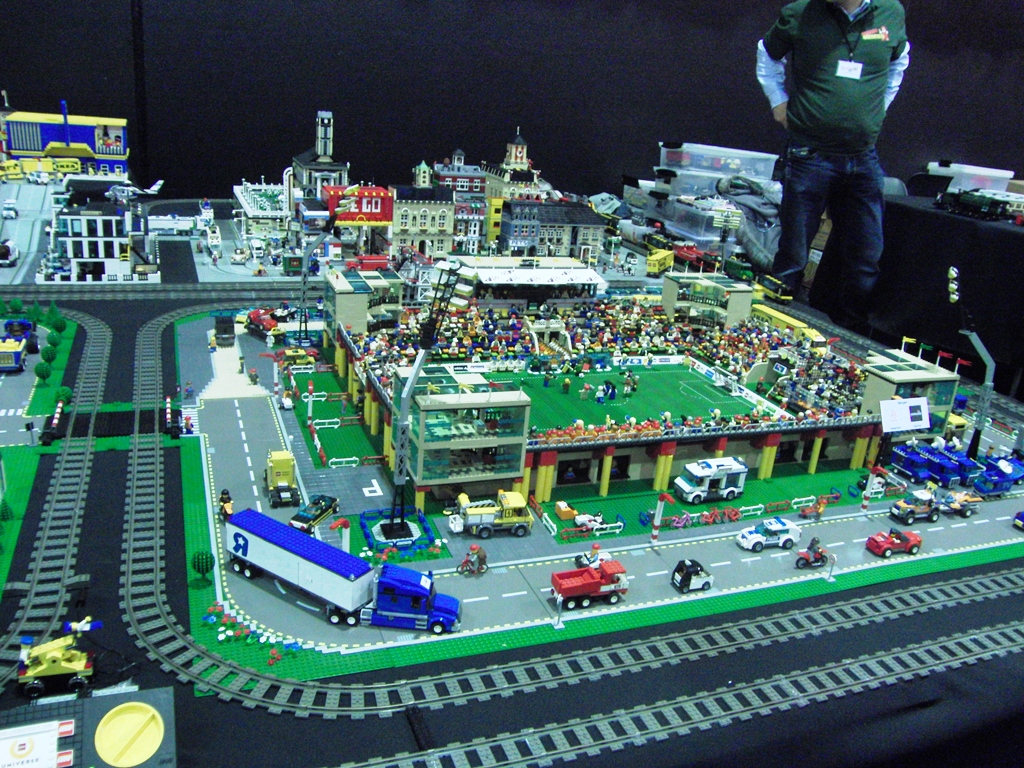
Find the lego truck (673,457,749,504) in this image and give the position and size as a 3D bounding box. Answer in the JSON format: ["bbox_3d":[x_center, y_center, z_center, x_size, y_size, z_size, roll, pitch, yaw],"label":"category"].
[{"bbox_3d":[0.397,0.191,1.766,0.134,0.075,0.051,-3,20,-23],"label":"lego truck"}]

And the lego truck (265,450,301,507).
[{"bbox_3d":[-0.417,0.160,1.606,0.050,0.085,0.122,-3,20,-23],"label":"lego truck"}]

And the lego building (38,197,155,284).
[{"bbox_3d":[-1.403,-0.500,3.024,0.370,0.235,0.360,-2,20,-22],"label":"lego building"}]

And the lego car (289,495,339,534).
[{"bbox_3d":[-0.338,0.216,1.527,0.043,0.043,0.107,12,20,17],"label":"lego car"}]

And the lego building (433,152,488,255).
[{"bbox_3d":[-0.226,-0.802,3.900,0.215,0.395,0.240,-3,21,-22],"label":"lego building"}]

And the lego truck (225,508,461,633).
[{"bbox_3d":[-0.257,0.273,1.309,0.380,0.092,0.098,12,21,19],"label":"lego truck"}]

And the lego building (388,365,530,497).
[{"bbox_3d":[-0.103,0.075,1.652,0.203,0.174,0.200,-2,20,-22],"label":"lego building"}]

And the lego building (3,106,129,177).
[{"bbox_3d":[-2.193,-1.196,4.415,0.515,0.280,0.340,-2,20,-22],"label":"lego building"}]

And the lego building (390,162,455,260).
[{"bbox_3d":[-0.384,-0.730,3.704,0.260,0.387,0.145,-2,20,-22],"label":"lego building"}]

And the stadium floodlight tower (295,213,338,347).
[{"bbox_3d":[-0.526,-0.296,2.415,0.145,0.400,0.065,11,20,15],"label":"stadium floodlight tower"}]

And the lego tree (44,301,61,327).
[{"bbox_3d":[-1.264,-0.198,2.444,0.035,0.065,0.035,-2,20,-22],"label":"lego tree"}]

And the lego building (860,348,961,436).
[{"bbox_3d":[0.867,0.027,2.037,0.206,0.152,0.197,-3,21,-22],"label":"lego building"}]

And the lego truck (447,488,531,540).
[{"bbox_3d":[-0.039,0.228,1.552,0.148,0.068,0.056,0,21,-15],"label":"lego truck"}]

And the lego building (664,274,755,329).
[{"bbox_3d":[0.590,-0.239,2.688,0.198,0.150,0.190,-3,21,-22],"label":"lego building"}]

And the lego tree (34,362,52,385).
[{"bbox_3d":[-1.059,-0.022,2.009,0.036,0.051,0.036,-2,20,-22],"label":"lego tree"}]

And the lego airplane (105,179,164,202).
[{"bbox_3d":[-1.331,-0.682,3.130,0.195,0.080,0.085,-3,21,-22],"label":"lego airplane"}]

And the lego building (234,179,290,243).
[{"bbox_3d":[-1.097,-0.757,3.921,0.205,0.145,0.600,-3,21,-22],"label":"lego building"}]

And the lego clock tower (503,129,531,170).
[{"bbox_3d":[0.021,-1.097,4.150,0.100,0.185,0.100,-3,21,-22],"label":"lego clock tower"}]

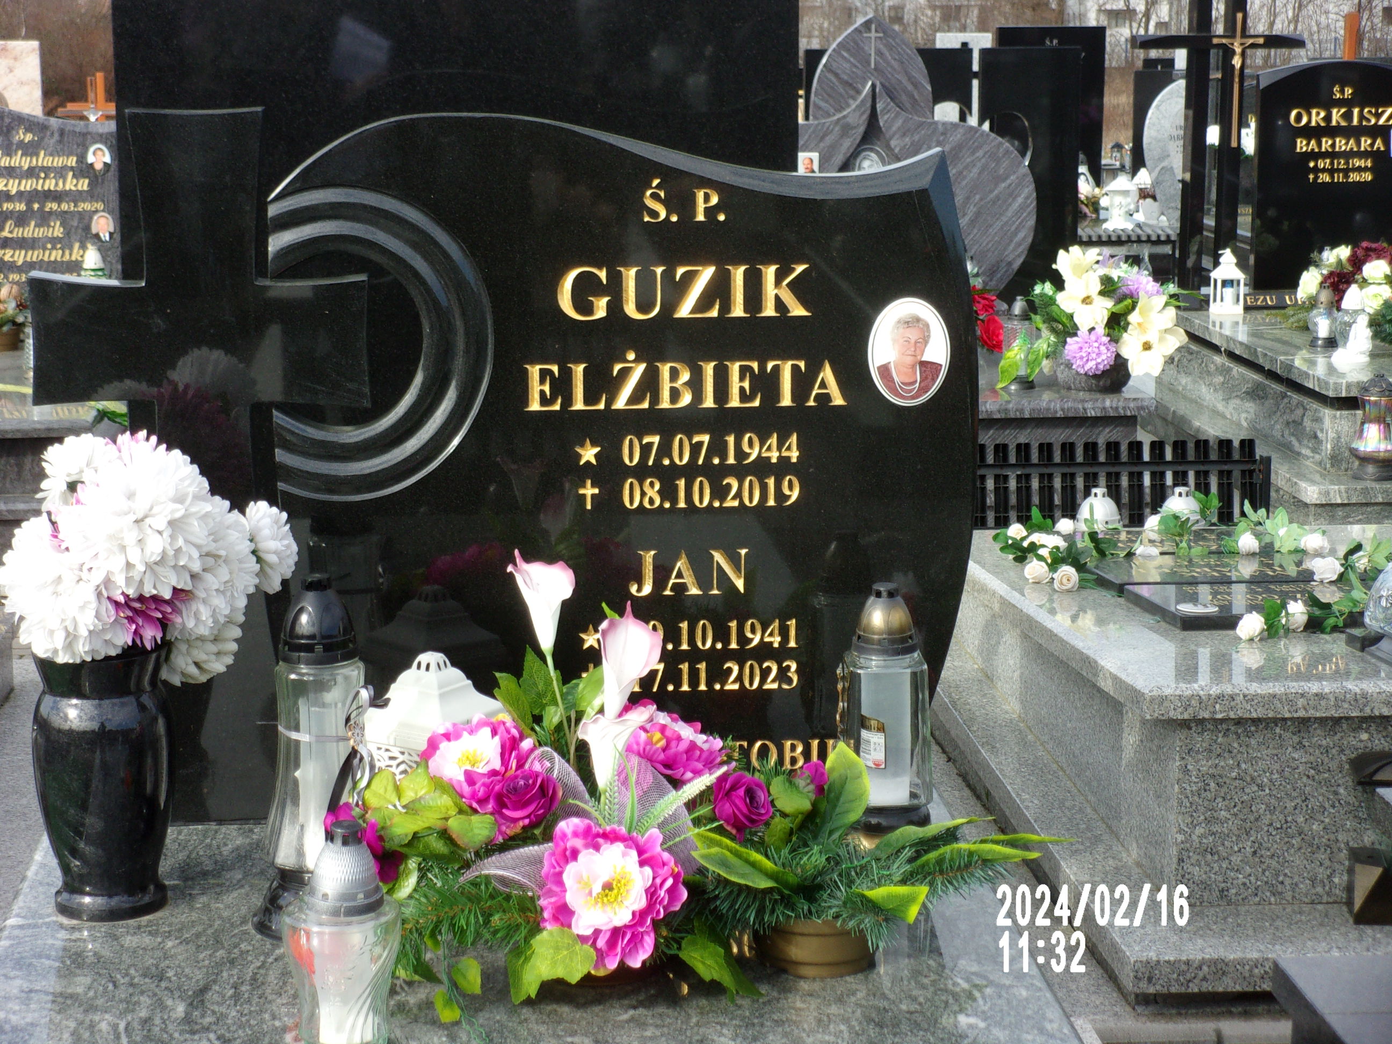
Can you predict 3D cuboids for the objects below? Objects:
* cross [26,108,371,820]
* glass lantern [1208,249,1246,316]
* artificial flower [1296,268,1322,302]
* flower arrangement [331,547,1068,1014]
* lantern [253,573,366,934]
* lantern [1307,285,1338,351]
[{"bbox_3d":[-0.521,-0.057,3.333,0.353,0.758,0.080,-1,10,-5],"label":"cross"},{"bbox_3d":[1.692,-0.768,9.983,0.088,0.204,0.088,-1,10,-4],"label":"glass lantern"},{"bbox_3d":[1.851,-0.714,9.463,0.075,0.105,0.075,2,10,10],"label":"artificial flower"},{"bbox_3d":[-0.005,0.228,2.967,0.650,0.391,0.360,-1,10,-4],"label":"flower arrangement"},{"bbox_3d":[-0.378,0.224,3.057,0.100,0.349,0.100,-1,10,-4],"label":"lantern"},{"bbox_3d":[1.818,-0.597,9.088,0.087,0.177,0.087,-1,10,-4],"label":"lantern"}]

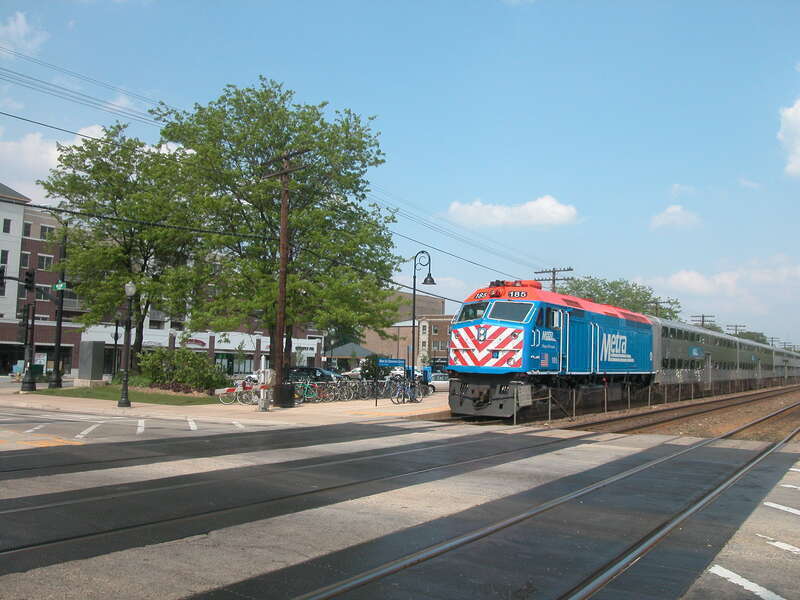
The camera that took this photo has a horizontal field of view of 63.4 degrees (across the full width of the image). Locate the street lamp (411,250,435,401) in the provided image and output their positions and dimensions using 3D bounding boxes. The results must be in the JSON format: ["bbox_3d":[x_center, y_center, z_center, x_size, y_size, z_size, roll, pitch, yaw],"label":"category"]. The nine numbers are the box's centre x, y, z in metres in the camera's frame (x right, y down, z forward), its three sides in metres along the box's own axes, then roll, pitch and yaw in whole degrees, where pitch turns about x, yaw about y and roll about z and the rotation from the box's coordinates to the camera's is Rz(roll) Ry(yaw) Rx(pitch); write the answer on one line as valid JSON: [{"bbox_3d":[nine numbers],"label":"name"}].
[{"bbox_3d":[1.095,1.215,31.112,1.300,7.288,0.650,-1,-6,25],"label":"street lamp"}]

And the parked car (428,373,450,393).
[{"bbox_3d":[3.732,5.646,44.830,4.600,1.440,1.780,0,-6,12],"label":"parked car"}]

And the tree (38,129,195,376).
[{"bbox_3d":[-16.843,-2.842,40.399,9.400,16.411,9.400,1,-6,0],"label":"tree"}]

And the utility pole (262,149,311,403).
[{"bbox_3d":[-4.880,-1.022,27.051,2.400,10.768,0.360,-3,-7,36],"label":"utility pole"}]

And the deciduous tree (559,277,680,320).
[{"bbox_3d":[25.366,3.690,74.686,12.500,12.463,12.500,1,-6,0],"label":"deciduous tree"}]

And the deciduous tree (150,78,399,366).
[{"bbox_3d":[-6.122,-3.553,35.336,12.300,17.348,12.000,1,-6,0],"label":"deciduous tree"}]

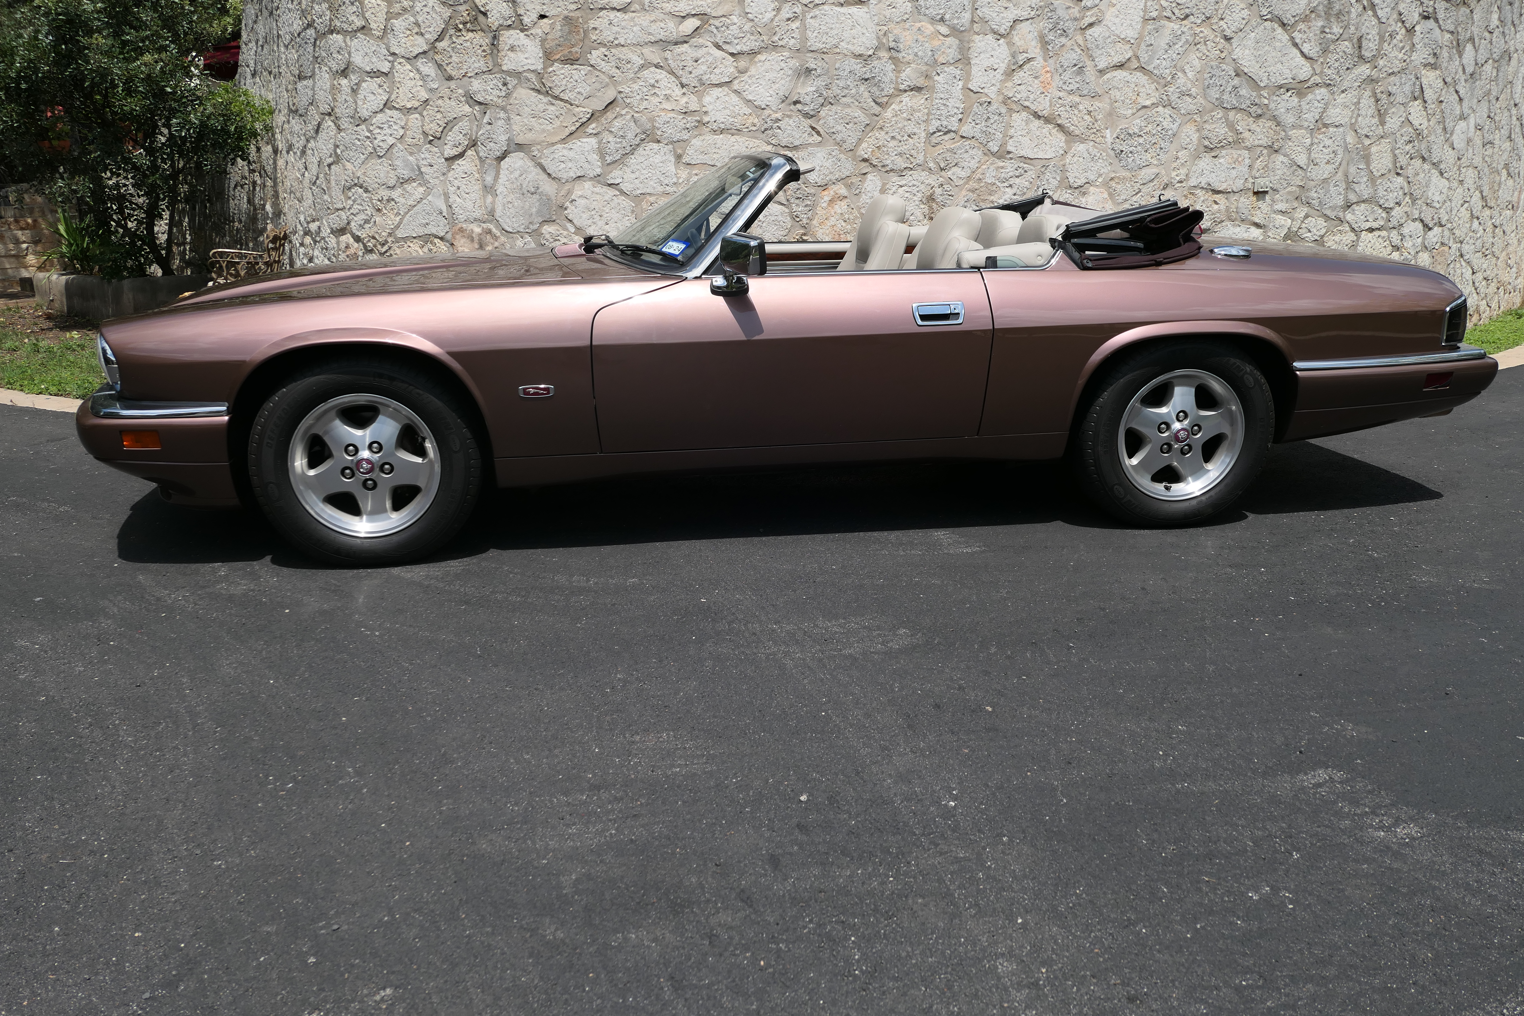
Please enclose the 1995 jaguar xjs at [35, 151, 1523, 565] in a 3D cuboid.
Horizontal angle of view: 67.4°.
[{"bbox_3d":[0.176,-0.710,4.327,4.820,1.225,1.830,-3,17,-8],"label":"1995 jaguar xjs"}]

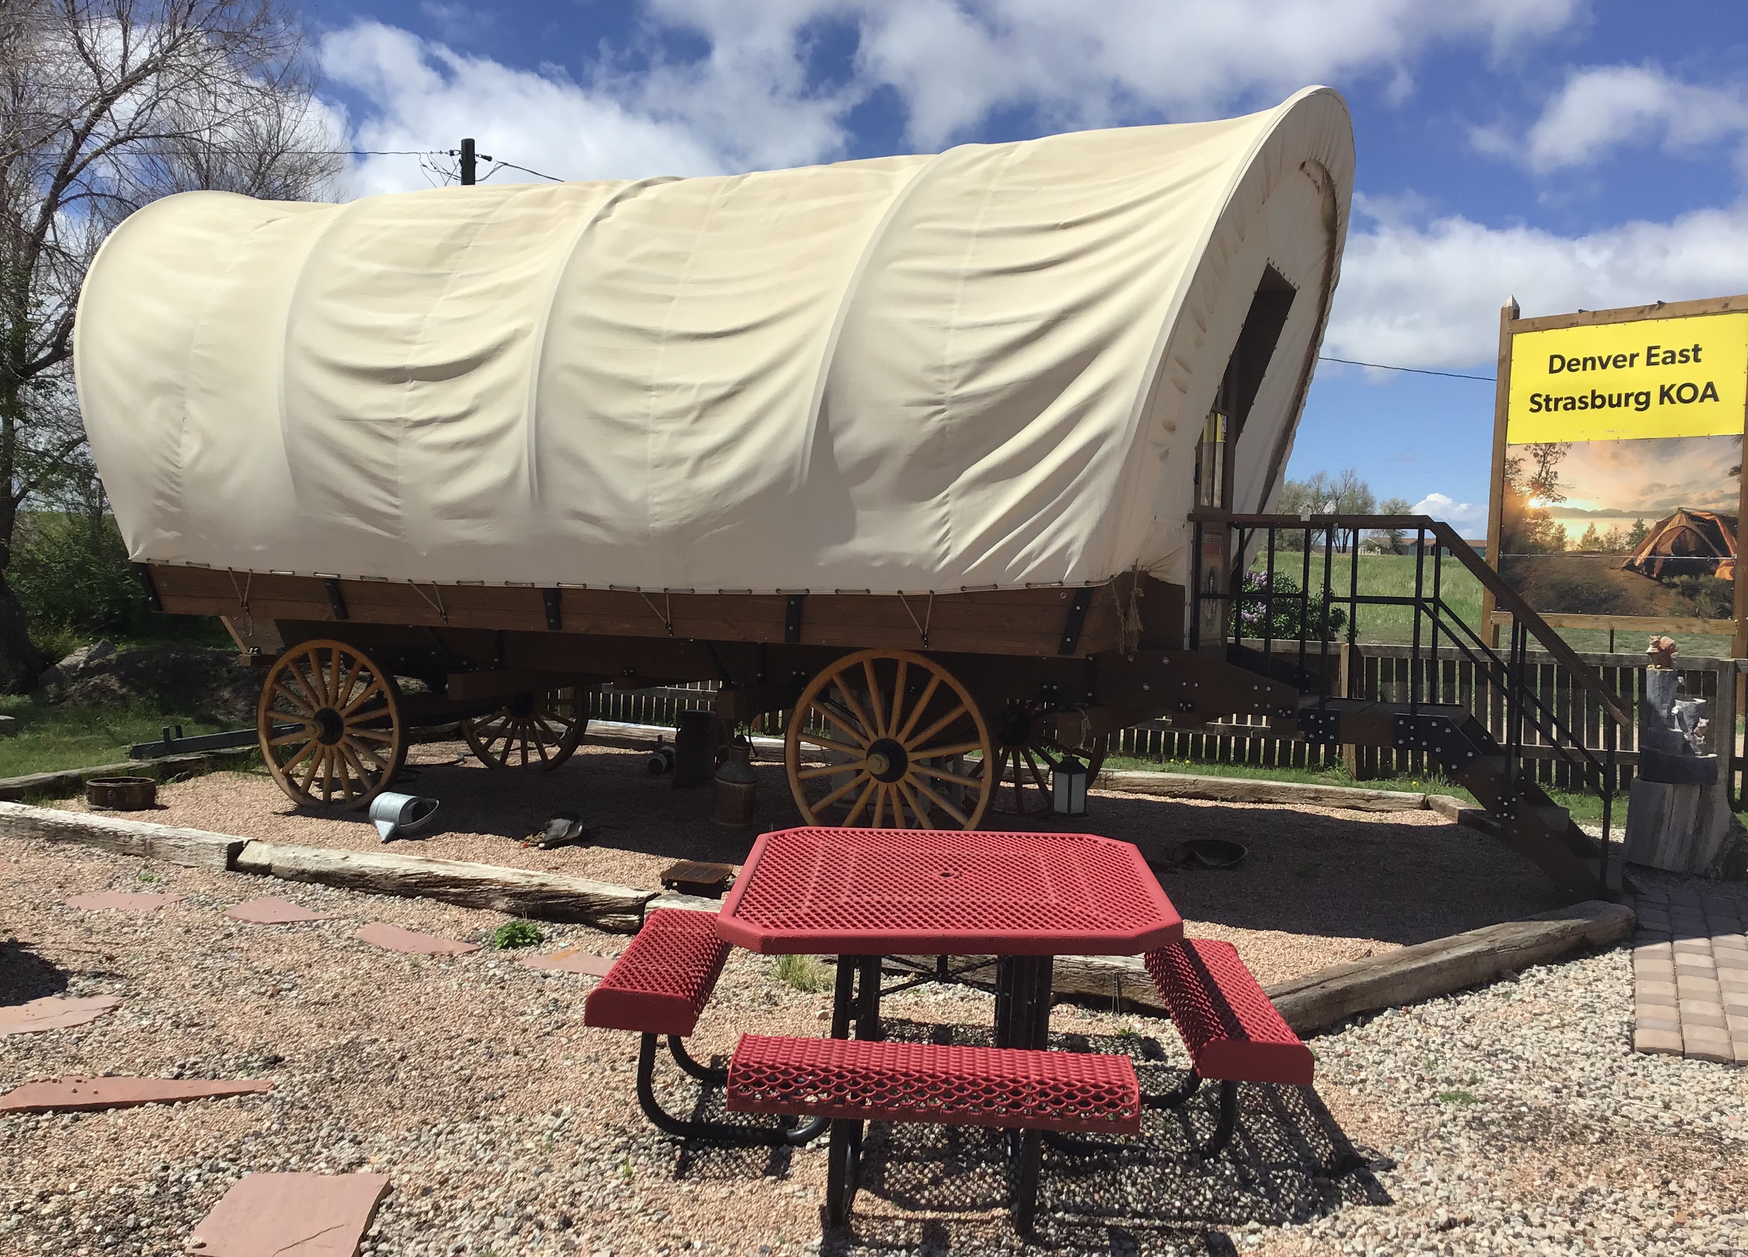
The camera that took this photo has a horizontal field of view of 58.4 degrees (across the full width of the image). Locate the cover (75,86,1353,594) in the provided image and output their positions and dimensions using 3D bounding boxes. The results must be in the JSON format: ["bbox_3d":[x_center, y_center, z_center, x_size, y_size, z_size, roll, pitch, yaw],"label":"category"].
[{"bbox_3d":[-1.093,-1.621,9.592,7.696,2.694,3.321,2,2,25],"label":"cover"}]

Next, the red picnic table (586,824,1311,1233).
[{"bbox_3d":[0.202,1.065,4.466,1.860,0.730,1.860,2,3,3],"label":"red picnic table"}]

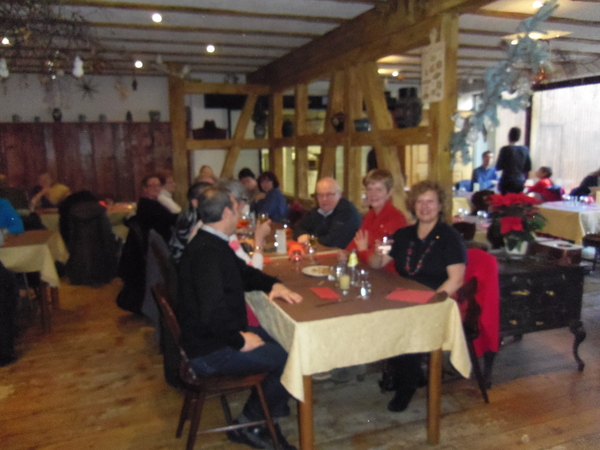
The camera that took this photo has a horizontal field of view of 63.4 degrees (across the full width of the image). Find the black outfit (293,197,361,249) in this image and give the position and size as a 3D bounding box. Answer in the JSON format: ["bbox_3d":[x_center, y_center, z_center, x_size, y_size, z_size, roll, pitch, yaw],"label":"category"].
[{"bbox_3d":[0.231,0.081,3.905,0.520,0.600,0.450,6,12,39],"label":"black outfit"}]

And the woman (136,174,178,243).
[{"bbox_3d":[-1.368,0.102,5.097,0.680,1.240,0.500,0,9,3],"label":"woman"}]

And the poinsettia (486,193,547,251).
[{"bbox_3d":[1.448,0.021,3.323,0.400,0.430,0.380,3,10,23],"label":"poinsettia"}]

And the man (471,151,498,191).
[{"bbox_3d":[2.861,-0.447,7.572,0.520,1.360,0.650,-3,9,-16],"label":"man"}]

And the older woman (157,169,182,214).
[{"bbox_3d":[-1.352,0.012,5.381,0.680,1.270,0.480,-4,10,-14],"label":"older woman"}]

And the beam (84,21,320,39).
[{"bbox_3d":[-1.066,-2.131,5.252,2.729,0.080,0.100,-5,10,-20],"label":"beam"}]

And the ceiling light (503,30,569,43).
[{"bbox_3d":[2.682,-2.159,5.532,0.550,0.080,0.470,-4,9,-20],"label":"ceiling light"}]

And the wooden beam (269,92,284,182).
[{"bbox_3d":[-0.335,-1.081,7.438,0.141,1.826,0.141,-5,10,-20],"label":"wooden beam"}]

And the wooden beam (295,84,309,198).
[{"bbox_3d":[0.049,-1.083,6.389,0.141,1.496,0.141,-5,10,-20],"label":"wooden beam"}]

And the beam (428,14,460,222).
[{"bbox_3d":[1.081,-0.335,3.739,0.141,2.401,0.141,-5,10,-20],"label":"beam"}]

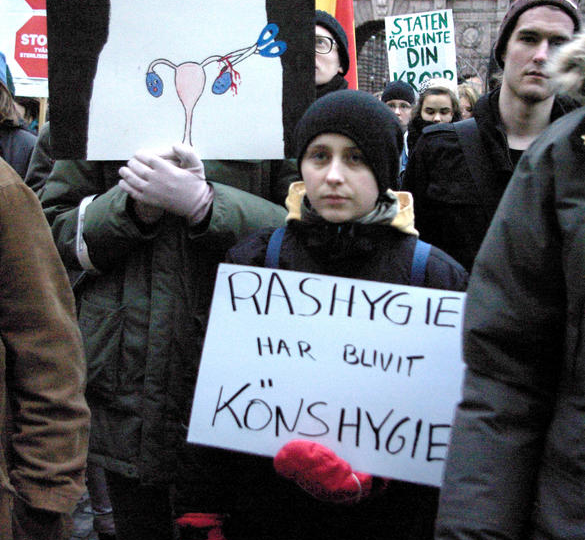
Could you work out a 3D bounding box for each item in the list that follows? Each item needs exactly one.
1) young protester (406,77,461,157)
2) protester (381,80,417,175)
[{"bbox_3d":[0.620,-0.032,4.277,0.480,1.640,0.330,1,13,3],"label":"young protester"},{"bbox_3d":[0.566,-0.209,5.175,0.470,1.620,0.320,2,13,6],"label":"protester"}]

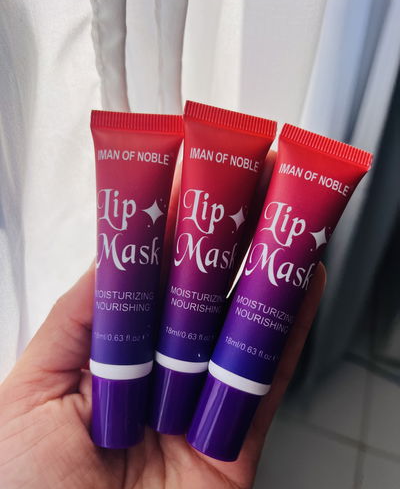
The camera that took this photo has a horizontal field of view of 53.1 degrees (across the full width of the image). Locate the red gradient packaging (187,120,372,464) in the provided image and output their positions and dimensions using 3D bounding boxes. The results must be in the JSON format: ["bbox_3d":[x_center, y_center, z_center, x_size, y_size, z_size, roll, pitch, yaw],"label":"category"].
[{"bbox_3d":[0.024,0.013,0.130,0.031,0.020,0.107,22,82,5],"label":"red gradient packaging"}]

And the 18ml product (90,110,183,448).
[{"bbox_3d":[-0.023,0.009,0.132,0.031,0.107,0.020,3,-5,-1],"label":"18ml product"}]

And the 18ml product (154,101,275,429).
[{"bbox_3d":[0.002,0.008,0.134,0.031,0.107,0.020,10,-1,-8],"label":"18ml product"}]

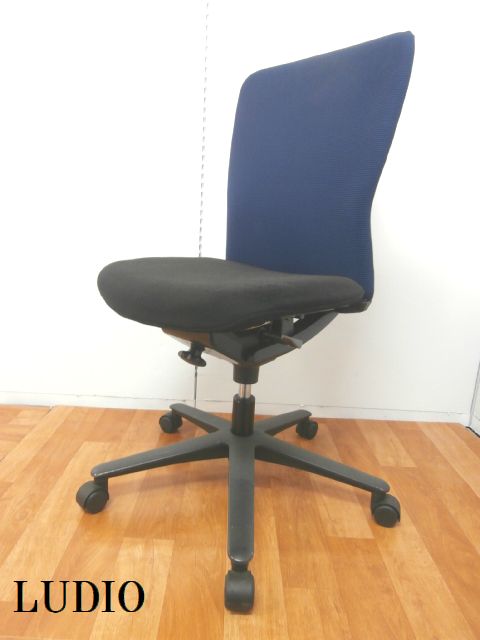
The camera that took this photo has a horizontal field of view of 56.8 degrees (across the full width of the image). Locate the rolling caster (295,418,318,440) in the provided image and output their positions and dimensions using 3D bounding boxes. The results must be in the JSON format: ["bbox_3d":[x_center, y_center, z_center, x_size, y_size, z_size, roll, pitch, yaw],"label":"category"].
[{"bbox_3d":[0.199,0.317,1.313,0.048,0.058,0.057,14,17,39],"label":"rolling caster"}]

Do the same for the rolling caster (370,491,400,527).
[{"bbox_3d":[0.313,0.407,0.949,0.057,0.058,0.048,9,14,26],"label":"rolling caster"}]

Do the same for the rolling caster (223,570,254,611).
[{"bbox_3d":[-0.001,0.441,0.724,0.048,0.058,0.057,3,13,1],"label":"rolling caster"}]

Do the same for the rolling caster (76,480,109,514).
[{"bbox_3d":[-0.312,0.375,0.942,0.057,0.058,0.048,-5,15,-33],"label":"rolling caster"}]

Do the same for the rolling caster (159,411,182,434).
[{"bbox_3d":[-0.201,0.299,1.302,0.057,0.058,0.048,10,14,27],"label":"rolling caster"}]

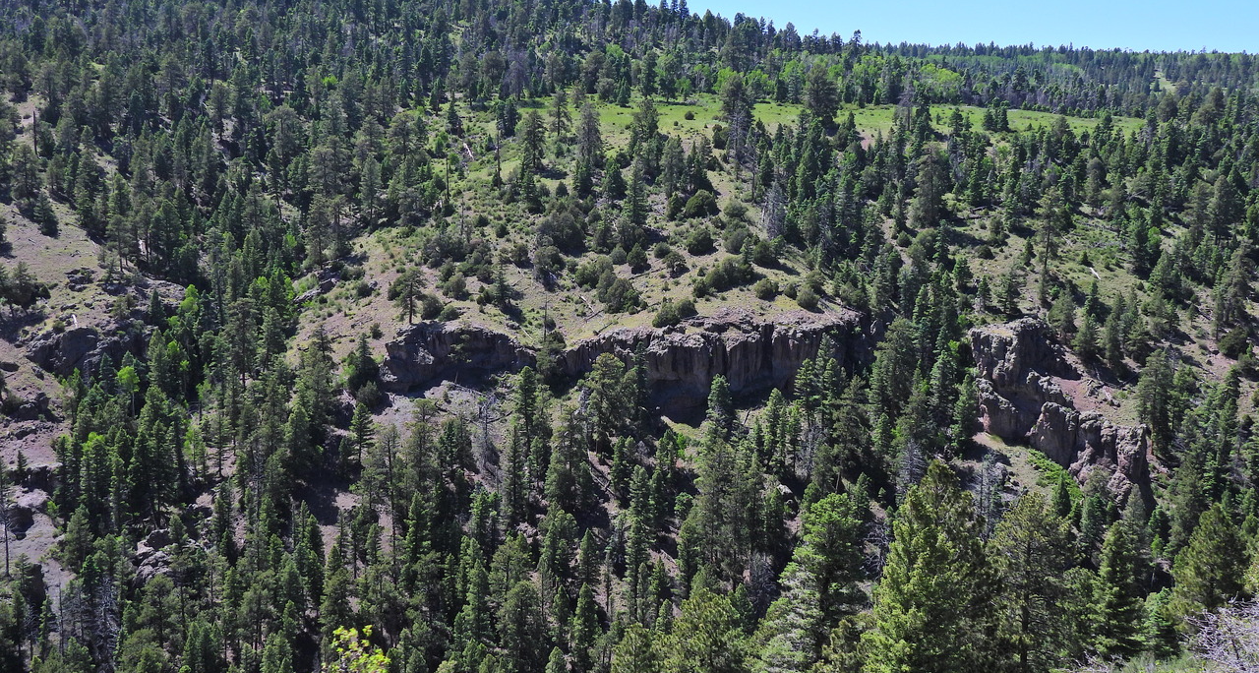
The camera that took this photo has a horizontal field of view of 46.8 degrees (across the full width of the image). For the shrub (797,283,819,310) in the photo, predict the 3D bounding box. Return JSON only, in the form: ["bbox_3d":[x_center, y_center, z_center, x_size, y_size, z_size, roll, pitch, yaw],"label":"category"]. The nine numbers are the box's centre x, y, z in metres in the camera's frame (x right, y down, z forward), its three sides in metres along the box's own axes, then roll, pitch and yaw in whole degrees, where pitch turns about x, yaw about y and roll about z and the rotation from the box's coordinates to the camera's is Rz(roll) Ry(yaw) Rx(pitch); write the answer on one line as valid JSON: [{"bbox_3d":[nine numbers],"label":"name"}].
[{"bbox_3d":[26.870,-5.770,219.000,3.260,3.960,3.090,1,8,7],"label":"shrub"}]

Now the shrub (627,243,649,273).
[{"bbox_3d":[1.300,-12.300,226.000,3.360,4.550,3.190,0,8,0],"label":"shrub"}]

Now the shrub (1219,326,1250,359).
[{"bbox_3d":[85.170,0.830,205.000,4.160,4.520,3.950,3,9,23],"label":"shrub"}]

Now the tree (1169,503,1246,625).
[{"bbox_3d":[31.880,13.120,80.000,4.220,8.130,4.010,3,9,22],"label":"tree"}]

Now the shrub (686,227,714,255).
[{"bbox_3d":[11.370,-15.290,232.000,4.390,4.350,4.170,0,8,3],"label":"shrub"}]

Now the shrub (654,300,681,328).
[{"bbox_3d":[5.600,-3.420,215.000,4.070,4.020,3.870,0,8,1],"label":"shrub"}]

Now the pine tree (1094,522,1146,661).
[{"bbox_3d":[28.250,14.740,84.000,3.070,8.340,2.910,3,8,19],"label":"pine tree"}]

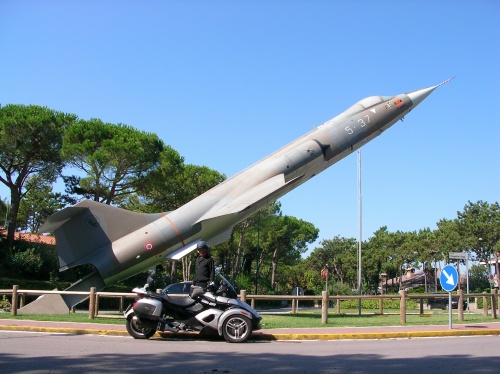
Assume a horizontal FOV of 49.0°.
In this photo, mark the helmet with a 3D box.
[{"bbox_3d":[-0.945,1.214,11.150,0.240,0.220,0.280,-2,-8,22],"label":"helmet"}]

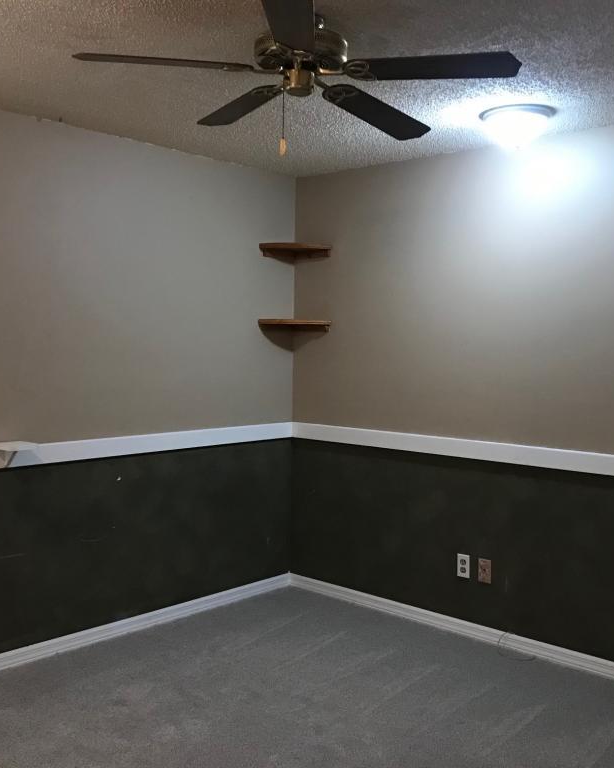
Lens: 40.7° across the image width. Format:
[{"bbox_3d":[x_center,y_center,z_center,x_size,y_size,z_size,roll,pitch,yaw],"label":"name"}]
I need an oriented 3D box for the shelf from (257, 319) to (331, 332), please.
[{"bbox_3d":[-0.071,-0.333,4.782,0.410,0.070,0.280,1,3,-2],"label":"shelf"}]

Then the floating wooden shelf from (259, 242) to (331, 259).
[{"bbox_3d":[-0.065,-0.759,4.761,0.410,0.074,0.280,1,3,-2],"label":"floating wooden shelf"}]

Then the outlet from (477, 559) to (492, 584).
[{"bbox_3d":[0.873,0.923,4.080,0.072,0.115,0.010,3,4,43],"label":"outlet"}]

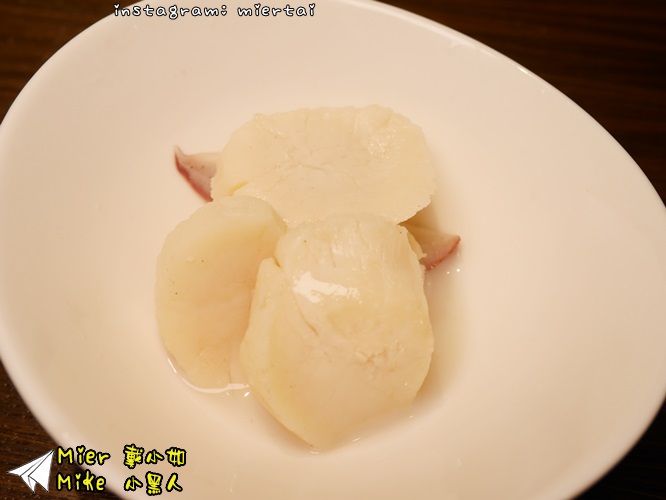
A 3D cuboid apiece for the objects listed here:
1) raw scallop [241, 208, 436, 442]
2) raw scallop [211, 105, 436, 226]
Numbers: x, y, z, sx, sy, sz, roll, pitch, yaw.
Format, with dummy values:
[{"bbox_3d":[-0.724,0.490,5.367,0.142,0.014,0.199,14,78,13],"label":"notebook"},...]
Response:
[{"bbox_3d":[0.001,0.018,0.176,0.043,0.018,0.051,1,76,-3],"label":"raw scallop"},{"bbox_3d":[-0.002,-0.020,0.196,0.056,0.013,0.044,1,52,-1],"label":"raw scallop"}]

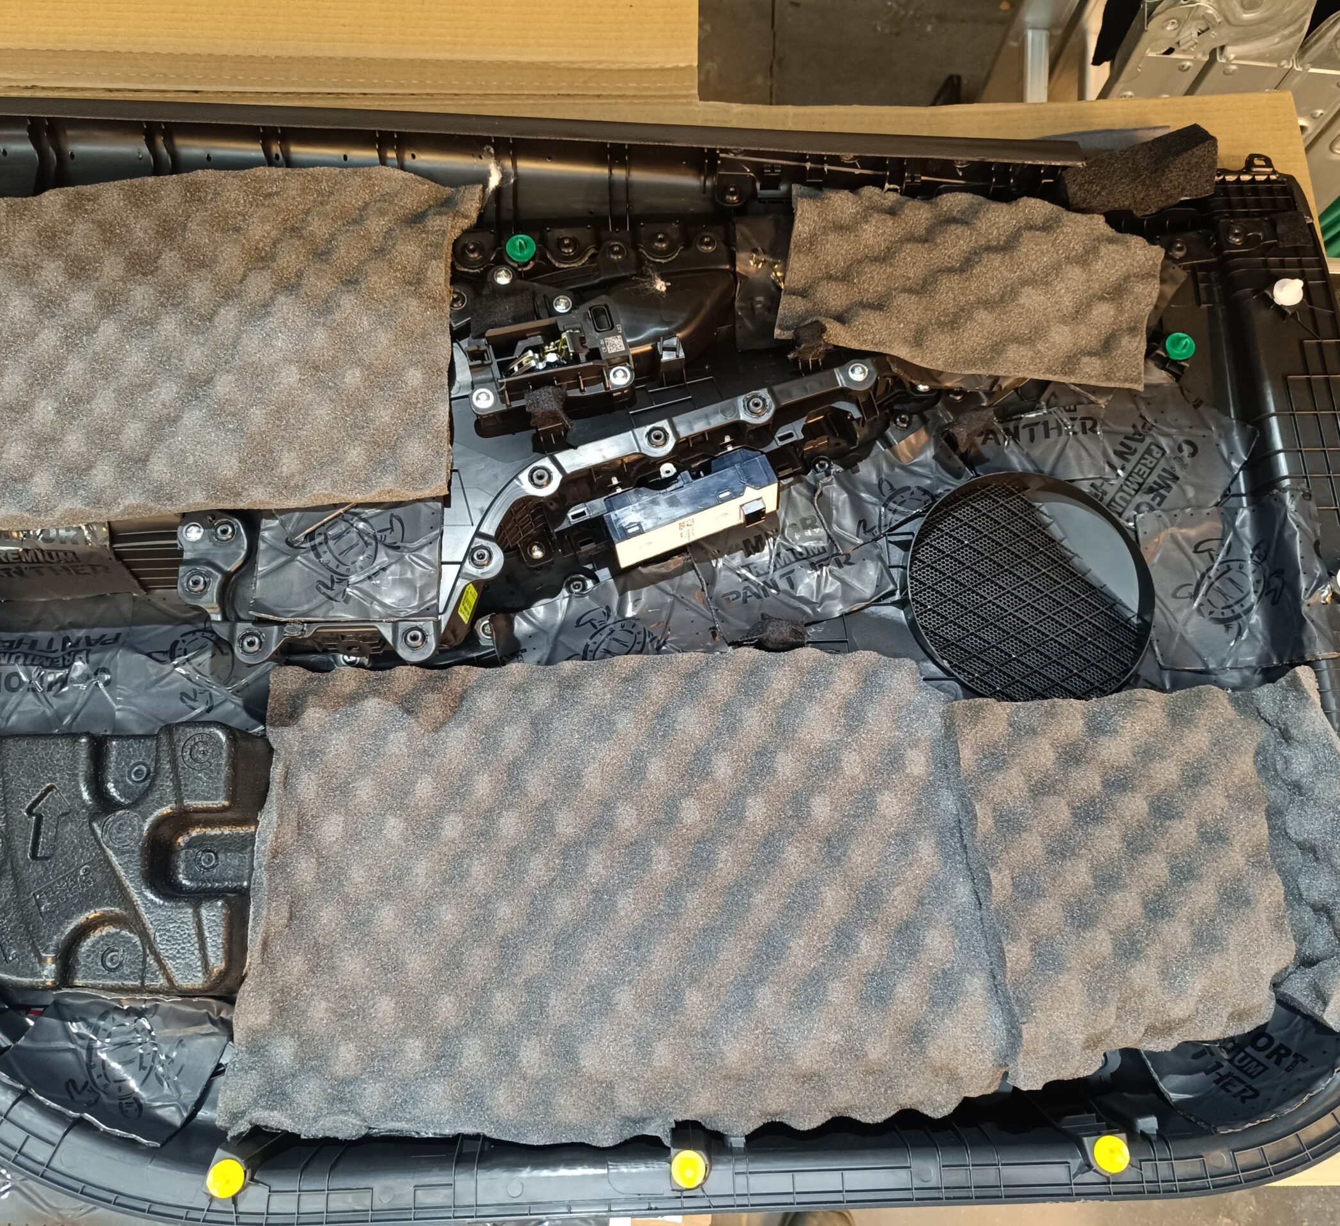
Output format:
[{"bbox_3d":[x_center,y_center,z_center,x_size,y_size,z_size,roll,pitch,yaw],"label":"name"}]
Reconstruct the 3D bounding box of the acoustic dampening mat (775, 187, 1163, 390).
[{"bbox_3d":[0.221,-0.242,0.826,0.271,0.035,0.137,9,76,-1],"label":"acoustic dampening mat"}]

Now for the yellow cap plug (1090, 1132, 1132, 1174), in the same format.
[{"bbox_3d":[0.246,0.303,0.634,0.021,0.017,0.021,1,71,-3],"label":"yellow cap plug"}]

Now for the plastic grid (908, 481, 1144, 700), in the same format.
[{"bbox_3d":[0.237,-0.012,0.756,0.164,0.031,0.164,1,71,-3],"label":"plastic grid"}]

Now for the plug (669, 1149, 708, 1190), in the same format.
[{"bbox_3d":[0.011,0.304,0.620,0.021,0.017,0.021,1,71,-3],"label":"plug"}]

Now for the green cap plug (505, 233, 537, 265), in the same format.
[{"bbox_3d":[-0.107,-0.261,0.812,0.021,0.017,0.021,1,71,-3],"label":"green cap plug"}]

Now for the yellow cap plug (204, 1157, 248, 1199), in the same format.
[{"bbox_3d":[-0.237,0.303,0.607,0.021,0.017,0.021,1,71,-3],"label":"yellow cap plug"}]

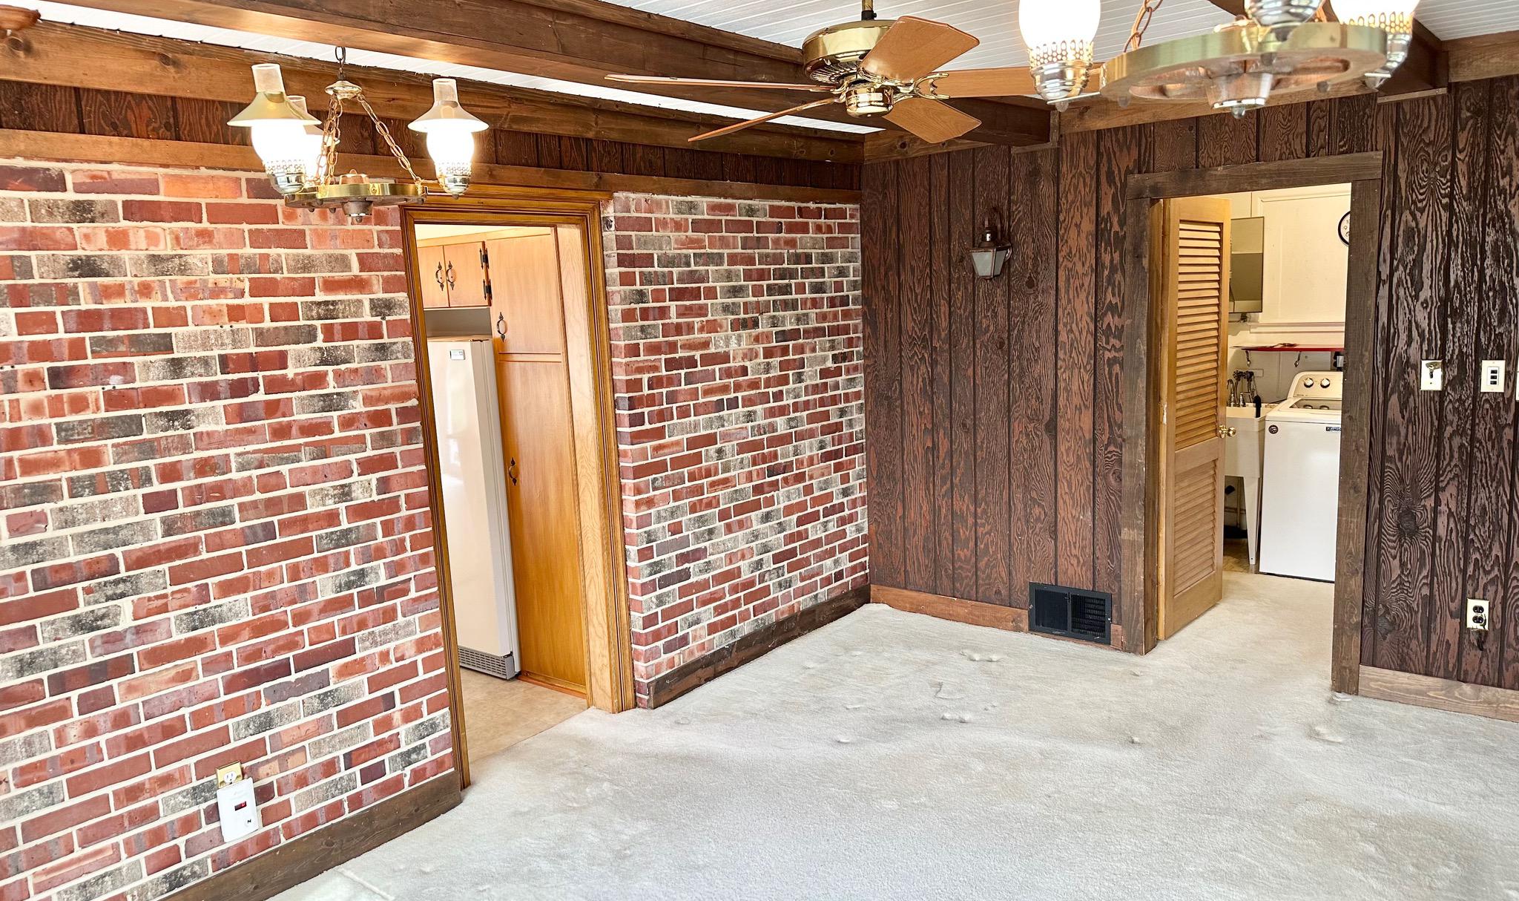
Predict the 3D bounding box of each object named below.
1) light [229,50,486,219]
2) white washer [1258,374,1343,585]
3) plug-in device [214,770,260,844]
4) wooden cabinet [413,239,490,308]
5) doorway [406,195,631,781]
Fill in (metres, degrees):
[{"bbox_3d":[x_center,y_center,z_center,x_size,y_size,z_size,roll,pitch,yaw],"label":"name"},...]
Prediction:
[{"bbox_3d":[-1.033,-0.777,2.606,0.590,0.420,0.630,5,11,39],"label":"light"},{"bbox_3d":[3.296,0.135,5.934,0.690,1.100,0.680,5,11,39],"label":"white washer"},{"bbox_3d":[-1.508,1.040,3.046,0.042,0.160,0.096,4,11,38],"label":"plug-in device"},{"bbox_3d":[-1.291,-0.834,4.992,0.640,0.310,0.460,5,11,39],"label":"wooden cabinet"},{"bbox_3d":[-0.920,0.107,3.987,0.160,2.120,0.920,4,11,38],"label":"doorway"}]

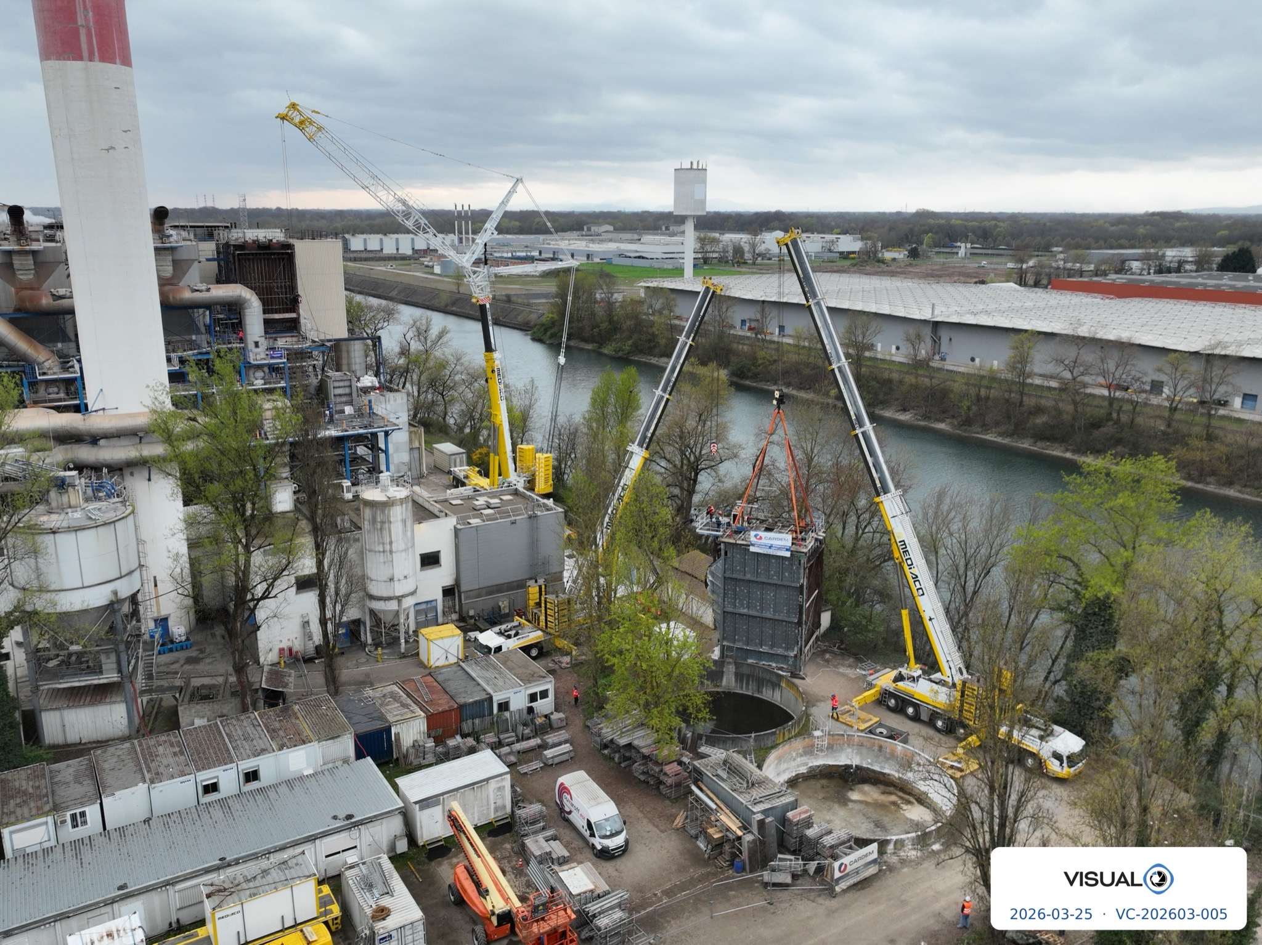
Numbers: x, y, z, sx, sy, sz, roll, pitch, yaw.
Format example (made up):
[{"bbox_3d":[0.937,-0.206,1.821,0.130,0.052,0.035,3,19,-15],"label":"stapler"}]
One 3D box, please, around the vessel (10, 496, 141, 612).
[{"bbox_3d":[-40.078,5.829,63.079,8.100,5.800,8.100,-10,19,-34],"label":"vessel"}]

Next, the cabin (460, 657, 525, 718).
[{"bbox_3d":[-11.120,17.338,70.201,2.440,2.600,6.060,-11,19,-33],"label":"cabin"}]

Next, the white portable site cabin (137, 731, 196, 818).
[{"bbox_3d":[-30.971,20.174,58.389,2.440,2.700,6.060,-10,19,-34],"label":"white portable site cabin"}]

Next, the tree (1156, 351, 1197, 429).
[{"bbox_3d":[103.310,-15.509,165.839,8.000,15.300,7.800,0,16,0],"label":"tree"}]

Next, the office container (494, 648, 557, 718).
[{"bbox_3d":[-8.880,17.020,71.369,2.440,2.600,6.060,-11,19,-33],"label":"office container"}]

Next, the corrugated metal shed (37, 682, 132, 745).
[{"bbox_3d":[-40.732,18.148,65.674,5.950,2.720,2.500,-3,16,-12],"label":"corrugated metal shed"}]

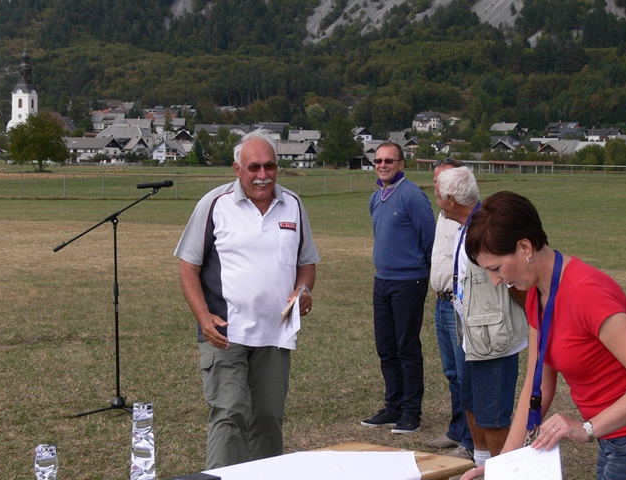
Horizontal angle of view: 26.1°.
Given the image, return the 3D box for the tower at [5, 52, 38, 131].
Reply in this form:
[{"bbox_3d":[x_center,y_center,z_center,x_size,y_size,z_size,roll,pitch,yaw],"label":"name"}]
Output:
[{"bbox_3d":[-104.557,-51.008,490.000,7.400,36.800,7.400,1,4,19],"label":"tower"}]

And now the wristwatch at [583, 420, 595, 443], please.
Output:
[{"bbox_3d":[0.697,0.482,3.403,0.028,0.056,0.048,-21,-40,-1],"label":"wristwatch"}]

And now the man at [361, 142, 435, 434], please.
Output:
[{"bbox_3d":[0.545,0.280,8.601,0.530,1.790,0.380,3,4,40],"label":"man"}]

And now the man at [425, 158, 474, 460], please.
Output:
[{"bbox_3d":[0.846,0.358,7.955,0.400,1.710,0.520,-3,4,-37],"label":"man"}]

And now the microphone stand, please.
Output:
[{"bbox_3d":[-1.338,0.395,8.939,0.760,1.520,0.580,0,3,0],"label":"microphone stand"}]

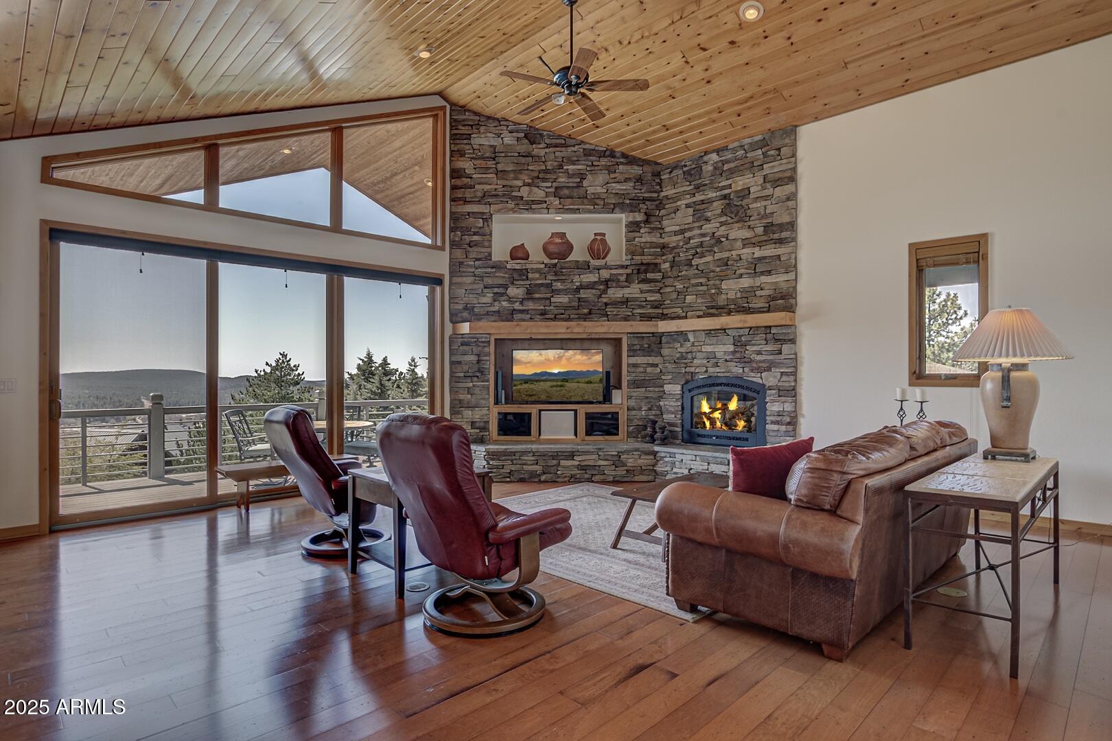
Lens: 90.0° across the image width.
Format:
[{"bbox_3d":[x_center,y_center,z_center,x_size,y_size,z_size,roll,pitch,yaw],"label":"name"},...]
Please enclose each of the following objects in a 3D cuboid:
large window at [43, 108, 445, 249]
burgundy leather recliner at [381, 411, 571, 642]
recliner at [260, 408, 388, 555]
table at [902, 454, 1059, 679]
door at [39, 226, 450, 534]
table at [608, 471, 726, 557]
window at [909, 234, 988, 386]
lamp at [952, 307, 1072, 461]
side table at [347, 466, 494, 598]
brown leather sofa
[{"bbox_3d":[-2.753,-2.393,5.709,3.730,1.815,0.140,0,0,-44],"label":"large window"},{"bbox_3d":[-0.406,0.760,3.017,0.800,1.080,0.870,0,0,44],"label":"burgundy leather recliner"},{"bbox_3d":[-1.590,0.760,4.153,0.870,1.080,0.800,0,0,-43],"label":"recliner"},{"bbox_3d":[2.343,0.927,2.987,1.550,0.745,0.415,0,0,-44],"label":"table"},{"bbox_3d":[-2.764,0.060,5.699,3.700,2.480,0.150,0,0,-44],"label":"door"},{"bbox_3d":[1.025,1.090,4.218,1.200,0.420,0.580,0,0,-44],"label":"table"},{"bbox_3d":[3.596,-0.523,5.097,0.600,1.357,0.120,0,0,43],"label":"window"},{"bbox_3d":[2.800,0.085,3.420,0.570,0.940,0.570,0,0,-44],"label":"lamp"},{"bbox_3d":[-0.859,0.980,3.569,0.660,0.640,0.640,0,0,44],"label":"side table"},{"bbox_3d":[1.813,0.840,3.599,2.380,0.920,1.060,0,0,-44],"label":"brown leather sofa"}]

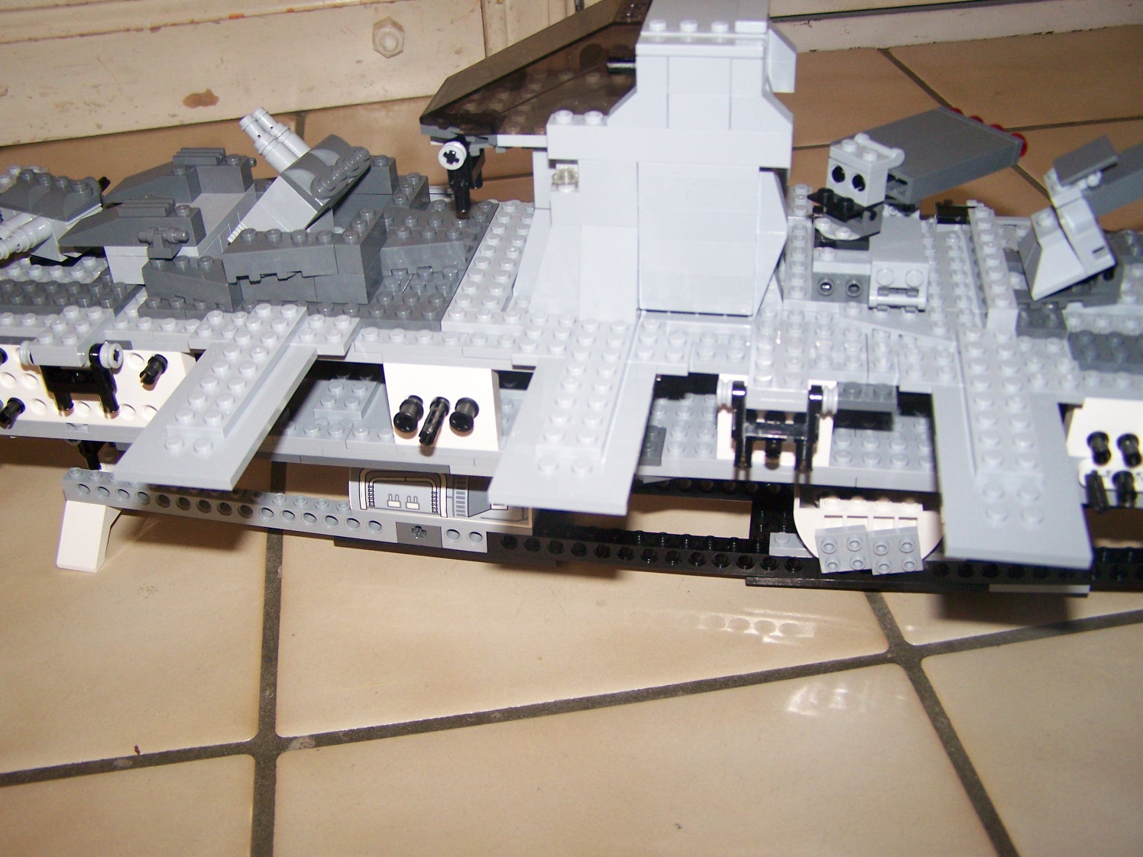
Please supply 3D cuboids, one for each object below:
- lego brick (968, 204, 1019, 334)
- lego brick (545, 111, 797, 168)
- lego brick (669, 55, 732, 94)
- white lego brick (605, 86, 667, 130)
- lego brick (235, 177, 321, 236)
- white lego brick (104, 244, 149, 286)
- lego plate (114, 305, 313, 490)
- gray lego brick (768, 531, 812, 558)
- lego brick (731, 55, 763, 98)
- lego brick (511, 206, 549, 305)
[{"bbox_3d":[0.121,-0.046,0.365,0.008,0.010,0.064,4,36,9],"label":"lego brick"},{"bbox_3d":[0.026,-0.076,0.329,0.064,0.010,0.008,4,36,9],"label":"lego brick"},{"bbox_3d":[0.033,-0.090,0.317,0.016,0.010,0.008,4,36,9],"label":"lego brick"},{"bbox_3d":[0.017,-0.084,0.325,0.016,0.010,0.008,4,36,9],"label":"white lego brick"},{"bbox_3d":[-0.090,-0.071,0.405,0.016,0.028,0.016,44,42,-11],"label":"lego brick"},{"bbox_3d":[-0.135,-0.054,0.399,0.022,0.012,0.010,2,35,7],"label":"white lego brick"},{"bbox_3d":[-0.091,-0.011,0.335,0.032,0.008,0.079,4,36,9],"label":"lego plate"},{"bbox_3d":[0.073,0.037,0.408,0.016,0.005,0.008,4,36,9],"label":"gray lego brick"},{"bbox_3d":[0.045,-0.091,0.318,0.008,0.010,0.008,4,36,9],"label":"lego brick"},{"bbox_3d":[-0.009,-0.054,0.373,0.016,0.029,0.009,4,36,9],"label":"lego brick"}]

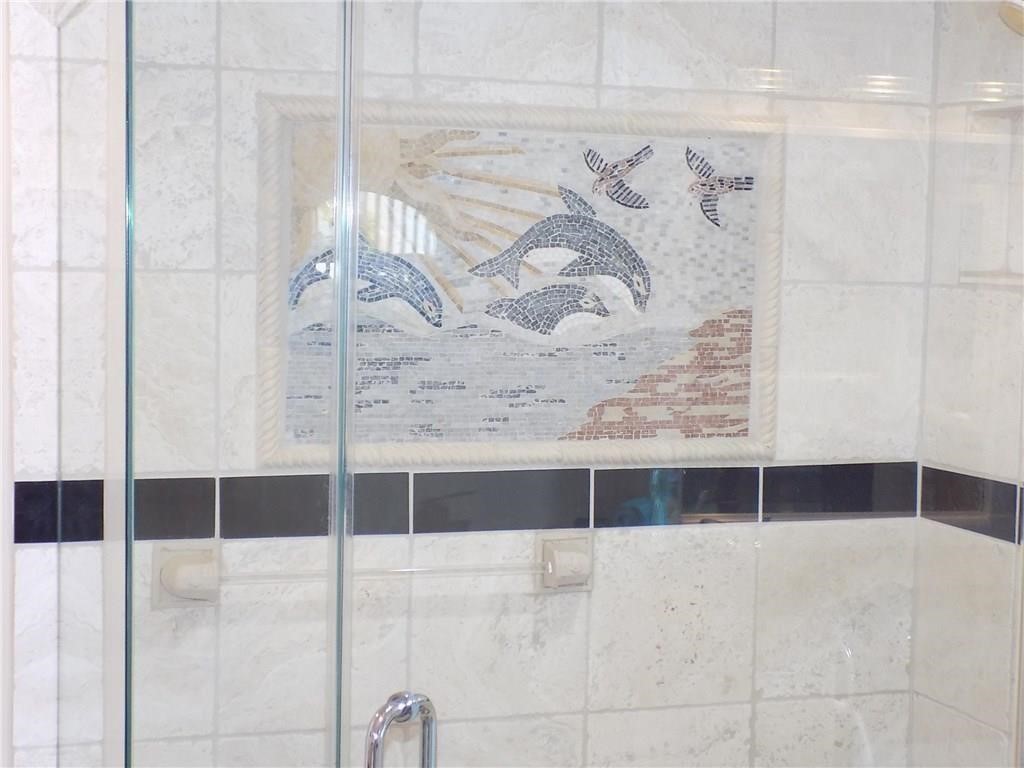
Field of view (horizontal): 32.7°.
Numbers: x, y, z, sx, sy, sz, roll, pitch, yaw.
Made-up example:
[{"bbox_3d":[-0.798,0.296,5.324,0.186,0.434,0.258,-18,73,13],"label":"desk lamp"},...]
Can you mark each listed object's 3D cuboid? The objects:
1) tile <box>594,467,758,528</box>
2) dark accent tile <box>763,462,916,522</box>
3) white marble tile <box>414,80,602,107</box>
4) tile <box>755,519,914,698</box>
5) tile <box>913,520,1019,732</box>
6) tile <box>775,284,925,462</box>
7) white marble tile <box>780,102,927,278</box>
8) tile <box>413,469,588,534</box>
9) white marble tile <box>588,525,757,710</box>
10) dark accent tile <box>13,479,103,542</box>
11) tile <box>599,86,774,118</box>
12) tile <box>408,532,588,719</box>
[{"bbox_3d":[0.278,0.190,2.951,0.303,0.096,0.011,0,4,-18],"label":"tile"},{"bbox_3d":[0.573,0.188,3.046,0.302,0.096,0.011,0,4,-18],"label":"dark accent tile"},{"bbox_3d":[-0.004,-0.462,2.808,0.303,0.037,0.011,0,4,-18],"label":"white marble tile"},{"bbox_3d":[0.569,0.394,3.061,0.302,0.304,0.011,0,4,-18],"label":"tile"},{"bbox_3d":[0.769,0.405,2.964,0.011,0.304,0.290,0,4,-18],"label":"tile"},{"bbox_3d":[0.583,-0.020,3.033,0.290,0.306,0.011,0,4,-18],"label":"tile"},{"bbox_3d":[0.587,-0.332,3.010,0.293,0.304,0.011,0,4,-18],"label":"white marble tile"},{"bbox_3d":[-0.017,0.191,2.856,0.303,0.096,0.011,0,4,-18],"label":"tile"},{"bbox_3d":[0.275,0.395,2.966,0.303,0.304,0.011,0,4,-18],"label":"white marble tile"},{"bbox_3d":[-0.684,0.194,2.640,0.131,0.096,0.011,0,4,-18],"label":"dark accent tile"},{"bbox_3d":[0.290,-0.464,2.904,0.303,0.036,0.011,0,4,-18],"label":"tile"},{"bbox_3d":[-0.020,0.397,2.870,0.303,0.304,0.011,0,4,-18],"label":"tile"}]

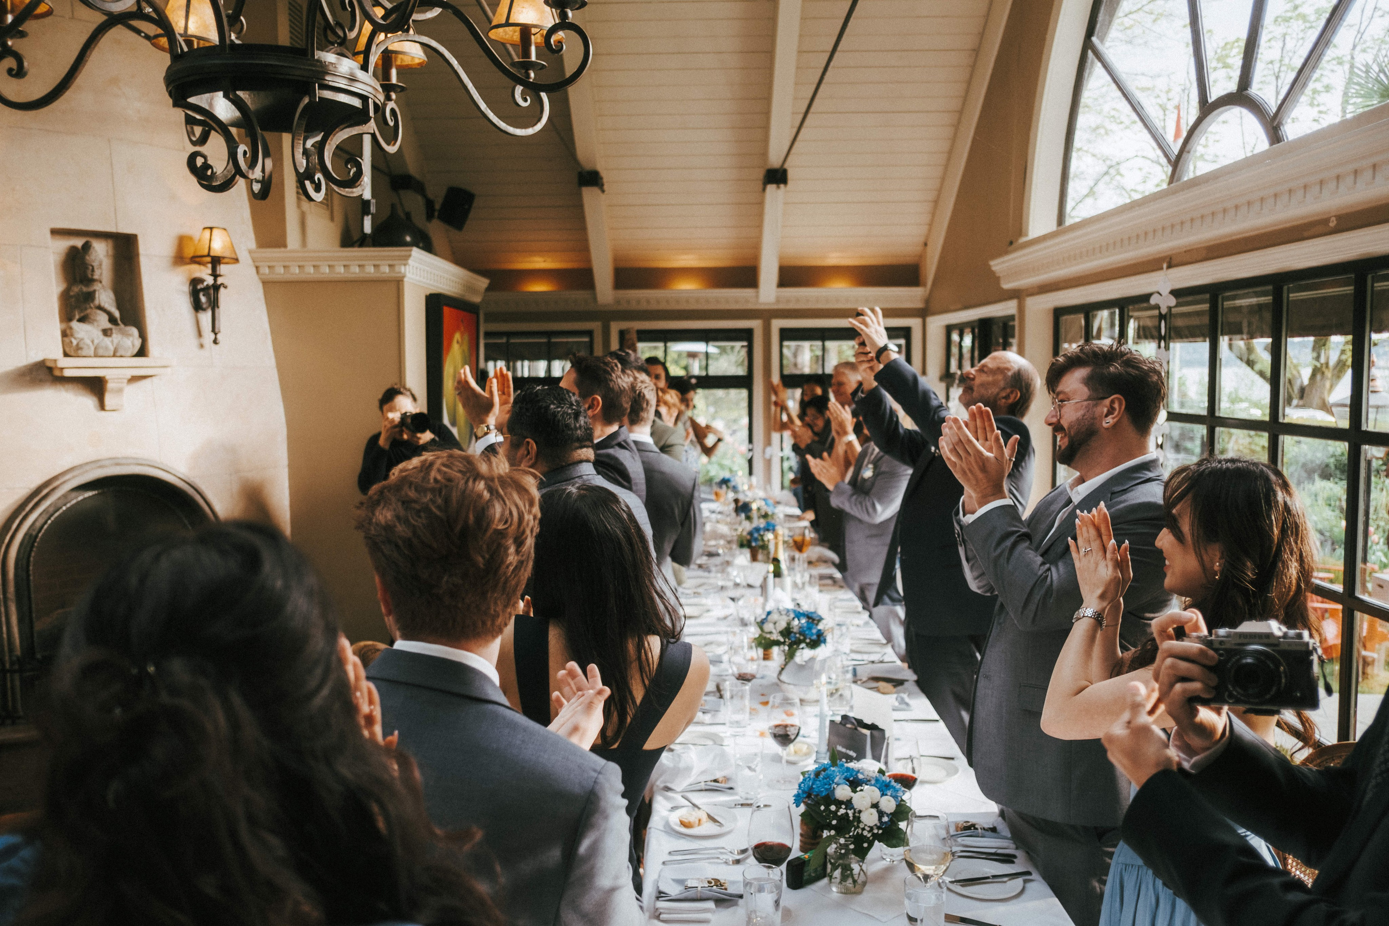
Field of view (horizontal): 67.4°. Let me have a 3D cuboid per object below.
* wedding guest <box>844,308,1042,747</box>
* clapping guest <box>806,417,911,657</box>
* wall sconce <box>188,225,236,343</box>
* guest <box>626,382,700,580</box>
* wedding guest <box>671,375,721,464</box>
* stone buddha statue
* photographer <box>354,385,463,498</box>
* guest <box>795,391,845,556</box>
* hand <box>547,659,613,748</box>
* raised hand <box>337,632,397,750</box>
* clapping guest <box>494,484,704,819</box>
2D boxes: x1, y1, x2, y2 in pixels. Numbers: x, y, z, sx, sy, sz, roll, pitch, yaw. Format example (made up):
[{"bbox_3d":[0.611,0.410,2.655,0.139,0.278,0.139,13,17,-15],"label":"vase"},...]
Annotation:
[{"bbox_3d":[0.775,0.475,3.286,0.580,1.913,0.480,-1,5,-2],"label":"wedding guest"},{"bbox_3d":[0.832,0.437,4.925,0.520,1.692,0.500,-3,6,-26],"label":"clapping guest"},{"bbox_3d":[-1.894,-0.696,4.100,0.230,0.461,0.175,4,7,44],"label":"wall sconce"},{"bbox_3d":[-0.184,0.527,3.878,0.500,1.729,0.380,0,5,4],"label":"guest"},{"bbox_3d":[-0.014,0.280,6.876,0.460,1.678,0.440,2,6,27],"label":"wedding guest"},{"bbox_3d":[-2.334,-0.647,4.100,0.170,0.457,0.280,4,7,44],"label":"stone buddha statue"},{"bbox_3d":[-1.178,0.520,4.376,0.470,1.679,0.440,-3,6,-27],"label":"photographer"},{"bbox_3d":[0.714,0.394,6.071,0.460,1.575,0.460,-4,6,-31],"label":"guest"},{"bbox_3d":[-0.168,0.358,1.500,0.100,0.155,0.100,0,5,11],"label":"hand"},{"bbox_3d":[-0.343,0.249,1.080,0.085,0.155,0.080,1,5,17],"label":"raised hand"},{"bbox_3d":[-0.159,0.799,1.989,0.420,1.526,0.360,-1,5,-4],"label":"clapping guest"}]

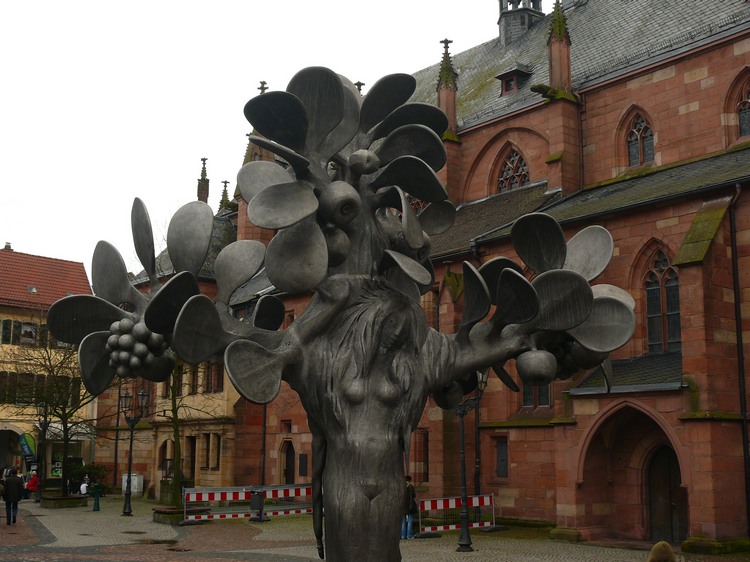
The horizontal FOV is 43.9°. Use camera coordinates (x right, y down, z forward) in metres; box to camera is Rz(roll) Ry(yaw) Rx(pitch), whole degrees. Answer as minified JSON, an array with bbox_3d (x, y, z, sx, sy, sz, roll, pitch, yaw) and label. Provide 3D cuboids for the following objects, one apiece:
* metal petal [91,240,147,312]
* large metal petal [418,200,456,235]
[{"bbox_3d":[-1.641,-0.028,5.846,0.320,0.450,0.090,-27,-7,31],"label":"metal petal"},{"bbox_3d":[0.388,-0.414,6.067,0.300,0.260,0.080,-26,11,-12],"label":"large metal petal"}]

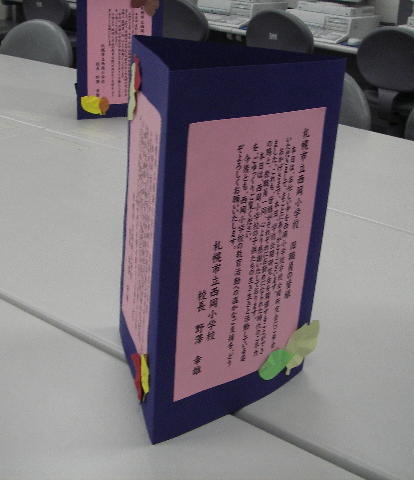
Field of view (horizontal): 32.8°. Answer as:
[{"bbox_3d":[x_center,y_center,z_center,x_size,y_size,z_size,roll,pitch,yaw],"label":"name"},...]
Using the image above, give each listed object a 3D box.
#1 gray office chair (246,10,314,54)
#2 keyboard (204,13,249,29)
[{"bbox_3d":[0.514,-0.926,4.154,0.500,0.880,0.550,19,27,32],"label":"gray office chair"},{"bbox_3d":[0.082,-1.490,4.781,0.450,0.045,0.195,19,27,32],"label":"keyboard"}]

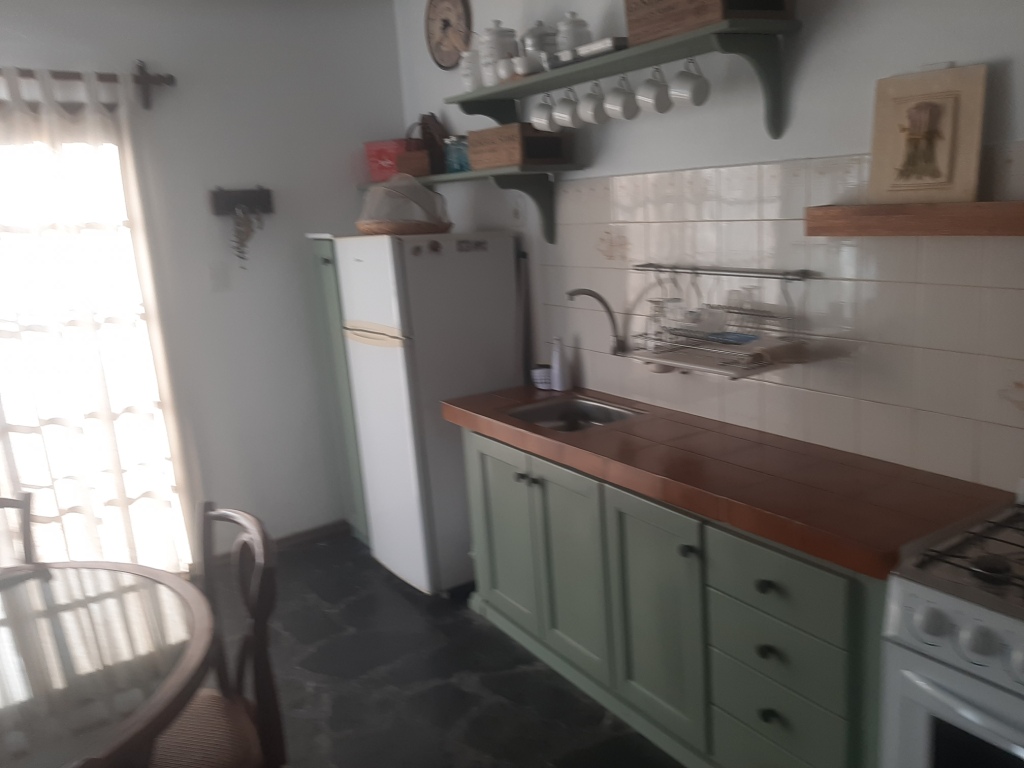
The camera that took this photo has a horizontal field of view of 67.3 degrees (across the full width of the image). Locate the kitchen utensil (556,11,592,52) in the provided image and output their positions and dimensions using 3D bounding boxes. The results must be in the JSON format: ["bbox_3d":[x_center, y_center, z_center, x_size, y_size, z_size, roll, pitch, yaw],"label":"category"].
[{"bbox_3d":[0.200,-1.096,2.468,0.106,0.182,0.106,-3,13,1],"label":"kitchen utensil"}]

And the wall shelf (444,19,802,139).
[{"bbox_3d":[0.258,-0.864,2.455,0.298,0.275,1.296,-13,16,-34],"label":"wall shelf"}]

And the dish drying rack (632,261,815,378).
[{"bbox_3d":[0.556,-0.206,2.308,0.225,0.274,0.637,-14,16,-33],"label":"dish drying rack"}]

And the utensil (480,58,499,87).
[{"bbox_3d":[-0.081,-1.120,2.762,0.064,0.100,0.064,-4,14,1],"label":"utensil"}]

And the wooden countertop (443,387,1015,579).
[{"bbox_3d":[0.450,0.194,2.380,0.475,0.071,1.796,-14,16,-33],"label":"wooden countertop"}]

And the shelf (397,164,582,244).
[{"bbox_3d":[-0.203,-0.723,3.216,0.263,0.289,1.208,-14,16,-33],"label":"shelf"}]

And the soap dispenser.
[{"bbox_3d":[0.183,-0.075,2.974,0.065,0.208,0.070,-13,16,-34],"label":"soap dispenser"}]

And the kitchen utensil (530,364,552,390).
[{"bbox_3d":[0.126,-0.030,3.066,0.102,0.087,0.102,-4,14,1],"label":"kitchen utensil"}]

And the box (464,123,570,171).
[{"bbox_3d":[0.028,-0.844,2.754,0.225,0.139,0.309,-13,16,-34],"label":"box"}]

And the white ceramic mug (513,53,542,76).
[{"bbox_3d":[0.057,-1.078,2.572,0.092,0.073,0.107,-14,16,-33],"label":"white ceramic mug"}]

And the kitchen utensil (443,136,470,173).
[{"bbox_3d":[-0.212,-0.876,2.960,0.096,0.134,0.096,-13,16,-34],"label":"kitchen utensil"}]

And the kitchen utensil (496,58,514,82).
[{"bbox_3d":[-0.023,-1.074,2.624,0.070,0.077,0.075,-3,13,1],"label":"kitchen utensil"}]

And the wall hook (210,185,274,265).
[{"bbox_3d":[-1.158,-0.684,3.348,0.271,0.335,0.050,-13,16,-34],"label":"wall hook"}]

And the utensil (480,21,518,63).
[{"bbox_3d":[-0.046,-1.212,2.842,0.146,0.237,0.146,-4,14,1],"label":"utensil"}]

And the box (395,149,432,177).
[{"bbox_3d":[-0.372,-0.933,3.290,0.120,0.108,0.268,-14,16,-33],"label":"box"}]

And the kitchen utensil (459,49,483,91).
[{"bbox_3d":[-0.140,-1.125,2.775,0.070,0.140,0.070,-13,16,-34],"label":"kitchen utensil"}]

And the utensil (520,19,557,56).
[{"bbox_3d":[0.092,-1.152,2.659,0.122,0.187,0.128,-4,14,1],"label":"utensil"}]

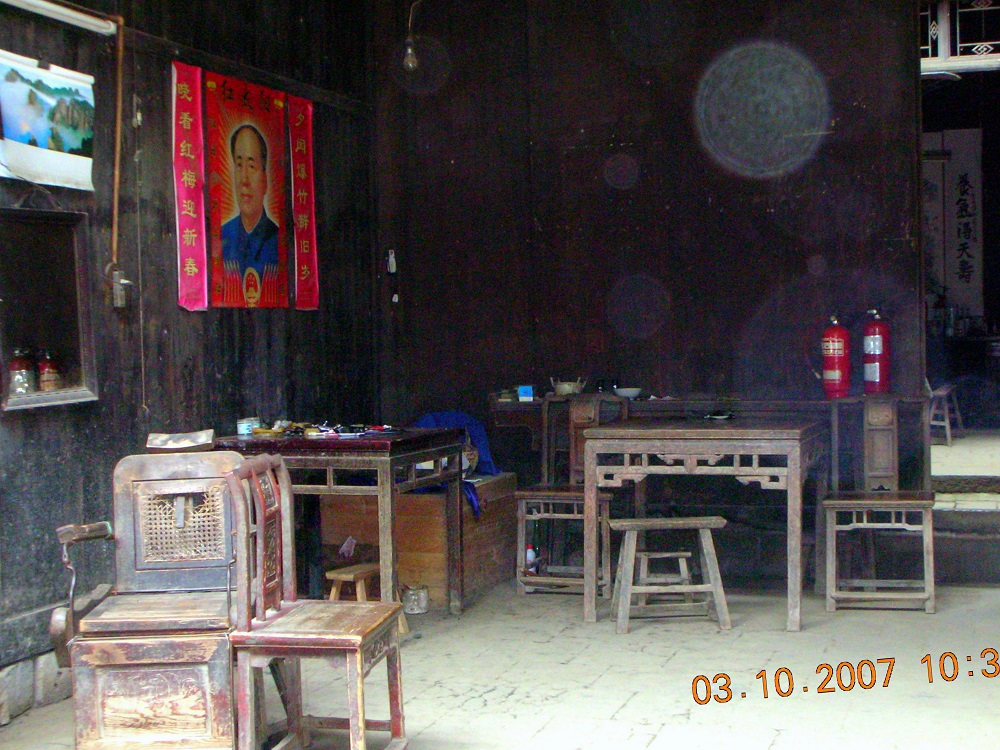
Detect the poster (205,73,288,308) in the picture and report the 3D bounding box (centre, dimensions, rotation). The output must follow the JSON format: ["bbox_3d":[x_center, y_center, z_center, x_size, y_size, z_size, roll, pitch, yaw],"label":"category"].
[{"bbox_3d":[-1.174,-0.851,6.279,0.020,1.064,0.665,-1,2,23],"label":"poster"}]

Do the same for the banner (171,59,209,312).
[{"bbox_3d":[-1.355,-0.827,5.845,0.020,1.076,0.217,-1,2,23],"label":"banner"}]

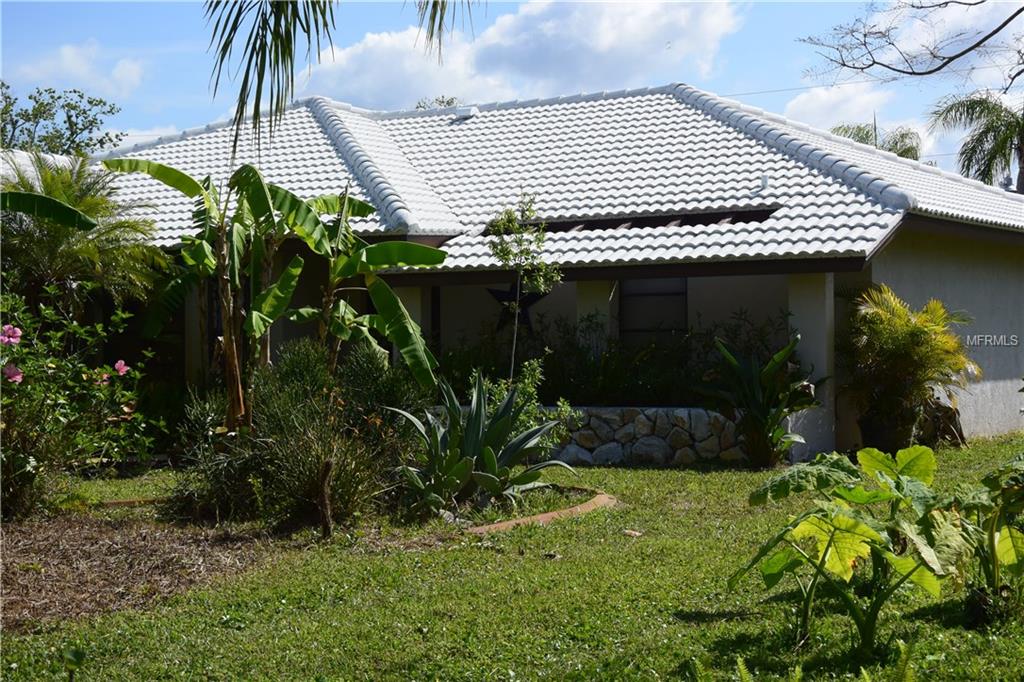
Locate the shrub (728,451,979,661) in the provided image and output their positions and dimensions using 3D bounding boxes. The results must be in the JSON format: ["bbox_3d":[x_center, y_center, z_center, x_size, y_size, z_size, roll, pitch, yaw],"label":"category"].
[{"bbox_3d":[1.562,0.964,7.850,1.095,0.957,1.000,-1,0,0],"label":"shrub"}]

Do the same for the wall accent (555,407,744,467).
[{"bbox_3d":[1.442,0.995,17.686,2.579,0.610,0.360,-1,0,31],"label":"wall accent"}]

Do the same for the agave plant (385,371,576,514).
[{"bbox_3d":[-0.249,0.843,13.900,1.483,1.108,1.400,-1,0,0],"label":"agave plant"}]

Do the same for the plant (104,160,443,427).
[{"bbox_3d":[-2.181,-0.325,15.600,3.054,2.652,2.300,-1,0,0],"label":"plant"}]

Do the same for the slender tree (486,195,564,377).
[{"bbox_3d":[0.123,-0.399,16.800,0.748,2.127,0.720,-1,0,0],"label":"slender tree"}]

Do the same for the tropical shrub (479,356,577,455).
[{"bbox_3d":[0.151,0.657,16.600,0.954,1.012,0.900,-1,0,0],"label":"tropical shrub"}]

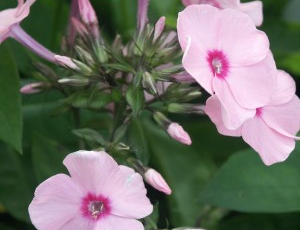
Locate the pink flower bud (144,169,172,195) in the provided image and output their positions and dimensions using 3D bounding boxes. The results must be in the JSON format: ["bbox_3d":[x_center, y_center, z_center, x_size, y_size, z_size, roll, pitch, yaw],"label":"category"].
[{"bbox_3d":[0.002,0.017,0.565,0.008,0.004,0.004,41,0,16],"label":"pink flower bud"}]

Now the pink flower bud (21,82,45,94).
[{"bbox_3d":[-0.030,-0.007,0.585,0.007,0.003,0.003,-12,0,-6],"label":"pink flower bud"}]

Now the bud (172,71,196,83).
[{"bbox_3d":[0.009,-0.009,0.572,0.007,0.003,0.003,9,0,15],"label":"bud"}]

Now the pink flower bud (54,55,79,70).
[{"bbox_3d":[-0.021,-0.013,0.575,0.007,0.002,0.002,27,0,-9],"label":"pink flower bud"}]

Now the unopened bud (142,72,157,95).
[{"bbox_3d":[0.000,-0.007,0.545,0.002,0.006,0.002,-28,24,0],"label":"unopened bud"}]

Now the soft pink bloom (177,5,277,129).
[{"bbox_3d":[0.018,-0.011,0.543,0.027,0.029,0.010,-12,-6,-33],"label":"soft pink bloom"}]

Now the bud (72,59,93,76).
[{"bbox_3d":[-0.016,-0.011,0.546,0.006,0.002,0.002,38,0,-9],"label":"bud"}]

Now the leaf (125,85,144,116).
[{"bbox_3d":[-0.004,-0.003,0.568,0.005,0.008,0.003,4,-18,7],"label":"leaf"}]

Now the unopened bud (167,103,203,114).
[{"bbox_3d":[0.009,-0.002,0.552,0.008,0.002,0.002,4,0,-9],"label":"unopened bud"}]

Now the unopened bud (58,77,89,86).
[{"bbox_3d":[-0.018,-0.008,0.548,0.007,0.002,0.002,-1,0,-9],"label":"unopened bud"}]

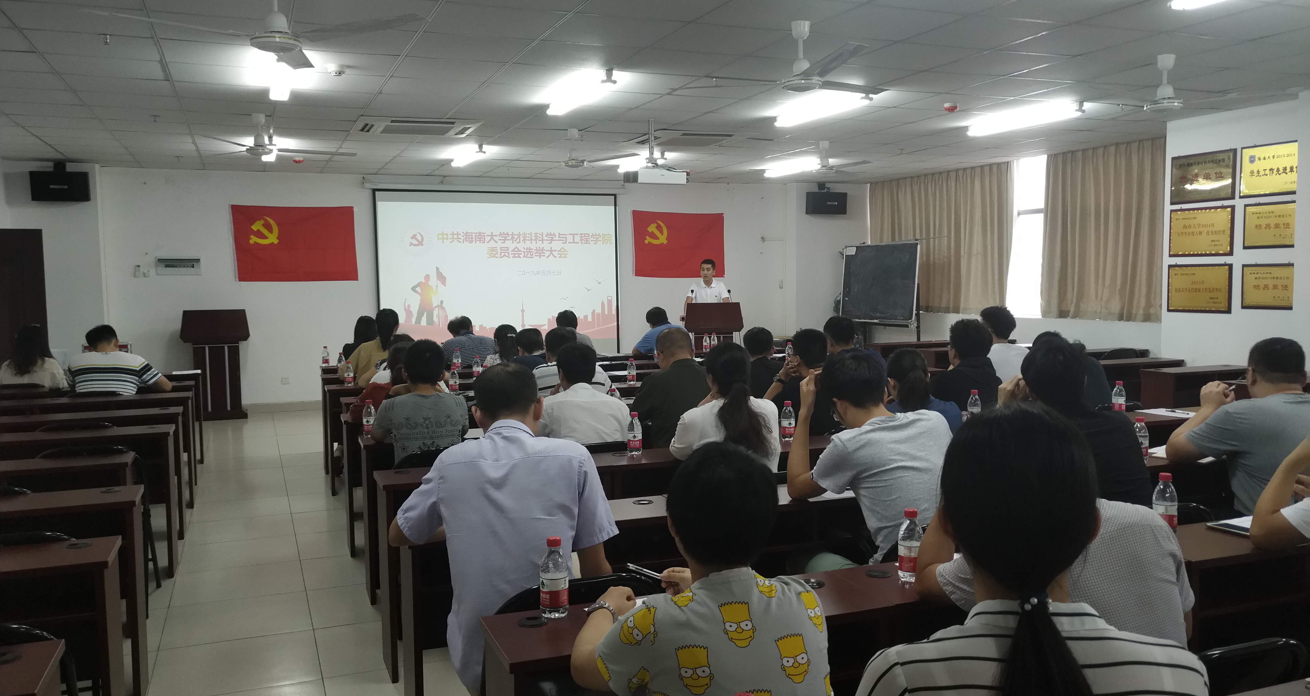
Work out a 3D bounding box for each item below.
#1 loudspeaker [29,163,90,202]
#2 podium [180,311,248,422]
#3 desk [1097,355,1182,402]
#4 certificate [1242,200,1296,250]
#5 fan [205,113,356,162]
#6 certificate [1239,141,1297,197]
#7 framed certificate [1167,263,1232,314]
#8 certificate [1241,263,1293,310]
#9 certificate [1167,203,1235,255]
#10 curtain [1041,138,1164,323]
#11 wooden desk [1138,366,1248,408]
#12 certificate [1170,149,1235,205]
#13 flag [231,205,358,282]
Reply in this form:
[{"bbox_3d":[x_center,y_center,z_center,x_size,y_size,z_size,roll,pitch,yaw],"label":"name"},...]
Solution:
[{"bbox_3d":[-6.083,-1.659,9.666,0.520,0.330,0.330,-3,5,-29],"label":"loudspeaker"},{"bbox_3d":[-5.079,0.198,10.915,0.730,1.277,0.480,-2,4,-23],"label":"podium"},{"bbox_3d":[3.684,0.491,7.444,0.940,0.760,0.360,-3,5,-23],"label":"desk"},{"bbox_3d":[4.762,-0.946,7.325,0.025,0.353,0.450,-2,4,-23],"label":"certificate"},{"bbox_3d":[-2.940,-1.616,7.200,1.280,0.330,1.280,-3,5,-23],"label":"fan"},{"bbox_3d":[4.990,-1.429,7.585,0.030,0.430,0.610,-3,5,-23],"label":"certificate"},{"bbox_3d":[4.532,-0.493,7.898,0.025,0.401,0.585,-2,4,-23],"label":"framed certificate"},{"bbox_3d":[4.767,-0.470,7.354,0.025,0.353,0.450,-2,4,-23],"label":"certificate"},{"bbox_3d":[4.746,-1.006,8.220,0.030,0.420,0.610,-3,5,-23],"label":"certificate"},{"bbox_3d":[4.719,-1.197,9.956,0.130,1.800,1.700,-3,5,-23],"label":"curtain"},{"bbox_3d":[4.456,0.549,7.738,1.040,0.765,0.310,-2,5,-20],"label":"wooden desk"},{"bbox_3d":[4.527,-1.407,7.835,0.025,0.393,0.585,-2,4,-23],"label":"certificate"},{"bbox_3d":[-4.335,-1.254,11.439,1.400,0.930,0.030,-3,5,-23],"label":"flag"}]

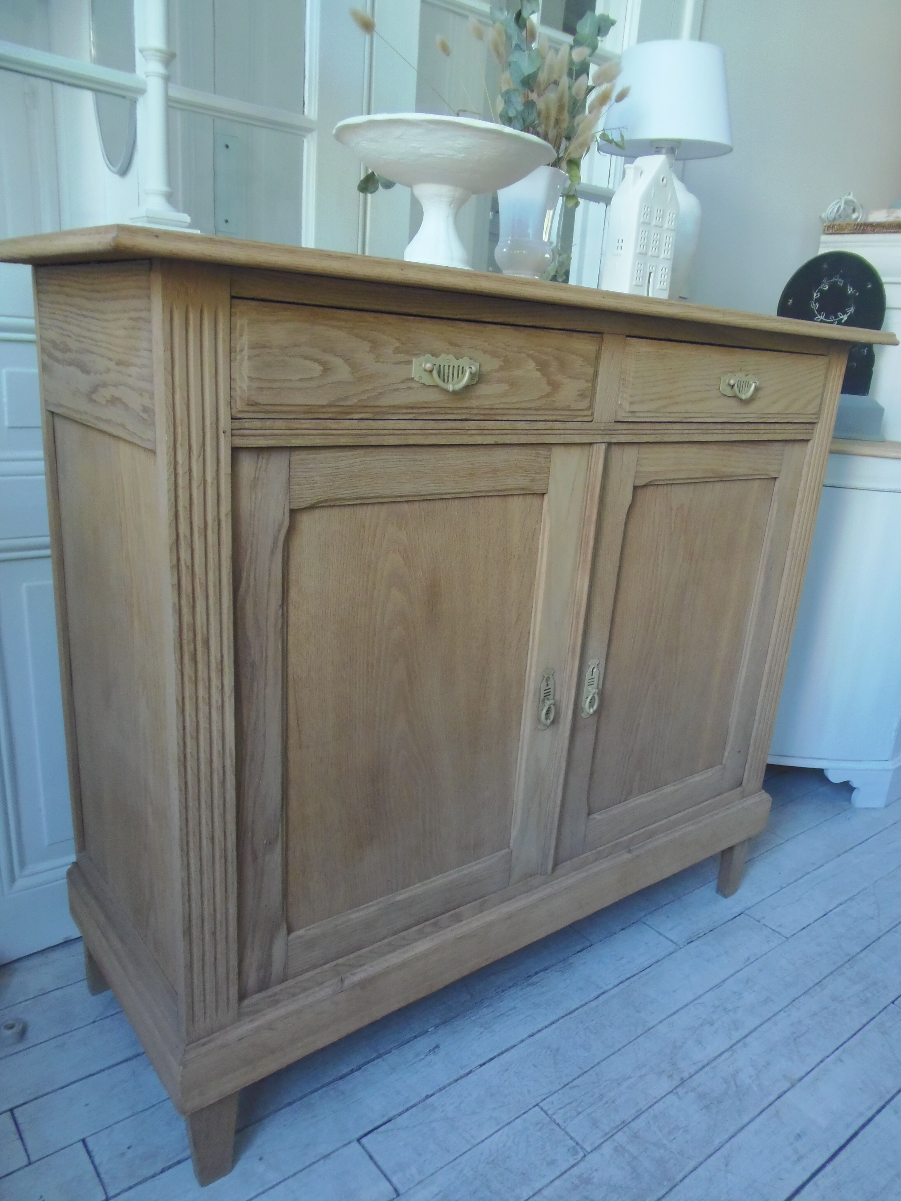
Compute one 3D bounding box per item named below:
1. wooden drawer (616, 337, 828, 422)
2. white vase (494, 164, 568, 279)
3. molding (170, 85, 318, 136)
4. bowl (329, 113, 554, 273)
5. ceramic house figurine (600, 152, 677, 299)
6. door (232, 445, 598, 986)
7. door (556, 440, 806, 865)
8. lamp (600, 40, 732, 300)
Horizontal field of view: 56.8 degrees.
[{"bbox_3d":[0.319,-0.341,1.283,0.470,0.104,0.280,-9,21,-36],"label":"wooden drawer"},{"bbox_3d":[0.097,-0.472,1.079,0.095,0.148,0.095,4,17,-1],"label":"white vase"},{"bbox_3d":[-0.294,-0.689,1.177,0.228,0.027,0.022,-9,21,-36],"label":"molding"},{"bbox_3d":[-0.010,-0.432,0.933,0.244,0.142,0.244,4,17,-1],"label":"bowl"},{"bbox_3d":[0.260,-0.499,1.134,0.088,0.189,0.049,-11,22,-41],"label":"ceramic house figurine"},{"bbox_3d":[-0.029,0.129,0.994,0.484,0.624,0.028,-9,21,-36],"label":"door"},{"bbox_3d":[0.352,0.069,1.278,0.479,0.624,0.026,-9,21,-36],"label":"door"},{"bbox_3d":[0.316,-0.623,1.269,0.195,0.356,0.195,-9,21,-36],"label":"lamp"}]

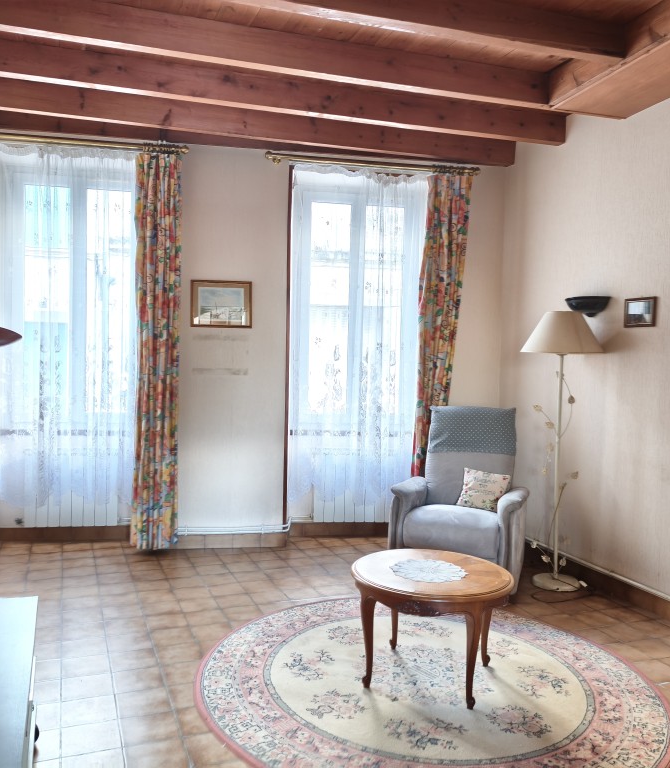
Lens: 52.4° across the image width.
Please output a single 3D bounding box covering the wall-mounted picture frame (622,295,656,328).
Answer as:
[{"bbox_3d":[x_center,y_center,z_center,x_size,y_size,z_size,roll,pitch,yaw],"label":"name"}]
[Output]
[{"bbox_3d":[1.816,-0.423,4.064,0.020,0.168,0.239,1,2,-22],"label":"wall-mounted picture frame"}]

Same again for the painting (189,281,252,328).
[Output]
[{"bbox_3d":[-0.817,-0.573,4.913,0.431,0.333,0.025,1,2,-12],"label":"painting"}]

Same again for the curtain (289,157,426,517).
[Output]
[{"bbox_3d":[0.205,-0.280,5.273,1.150,2.732,0.200,1,2,-12],"label":"curtain"}]

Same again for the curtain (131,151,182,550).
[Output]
[{"bbox_3d":[-1.240,-0.211,4.732,0.320,2.763,0.150,1,2,-12],"label":"curtain"}]

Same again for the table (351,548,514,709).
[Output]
[{"bbox_3d":[0.419,1.071,3.048,0.695,0.485,0.599,2,3,21],"label":"table"}]

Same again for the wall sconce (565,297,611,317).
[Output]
[{"bbox_3d":[1.604,-0.484,4.413,0.161,0.137,0.333,1,2,-22],"label":"wall sconce"}]

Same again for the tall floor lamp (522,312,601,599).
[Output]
[{"bbox_3d":[1.440,0.420,4.348,0.519,1.745,0.519,1,2,-22],"label":"tall floor lamp"}]

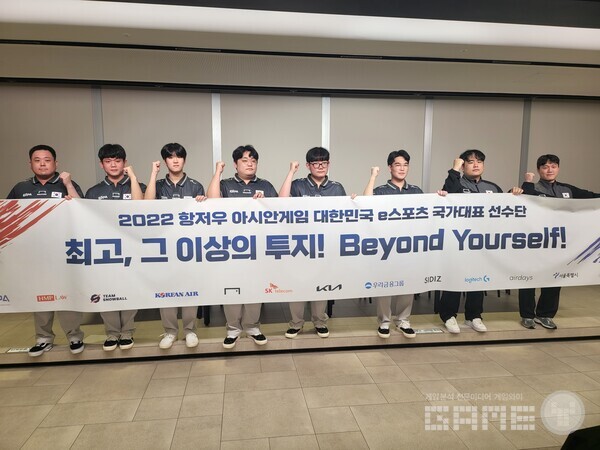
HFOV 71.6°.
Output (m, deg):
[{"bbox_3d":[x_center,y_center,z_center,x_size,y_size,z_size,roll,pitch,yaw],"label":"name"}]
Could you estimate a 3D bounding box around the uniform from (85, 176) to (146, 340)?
[{"bbox_3d":[-1.578,0.297,3.636,0.505,1.483,0.360,-1,8,-13],"label":"uniform"}]

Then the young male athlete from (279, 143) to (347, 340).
[{"bbox_3d":[0.132,0.166,3.891,0.672,1.760,0.460,0,7,-4],"label":"young male athlete"}]

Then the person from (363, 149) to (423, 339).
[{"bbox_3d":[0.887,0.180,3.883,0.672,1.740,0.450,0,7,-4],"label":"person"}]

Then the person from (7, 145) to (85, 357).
[{"bbox_3d":[-2.098,0.213,3.504,0.620,1.749,0.500,-1,8,-13],"label":"person"}]

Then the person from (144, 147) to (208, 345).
[{"bbox_3d":[-1.063,0.186,3.646,0.517,1.775,0.450,-1,7,-8],"label":"person"}]

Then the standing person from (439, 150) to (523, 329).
[{"bbox_3d":[1.689,0.160,4.029,0.763,1.749,0.500,0,7,-3],"label":"standing person"}]

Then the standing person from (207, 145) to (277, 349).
[{"bbox_3d":[-0.491,0.190,3.678,0.626,1.762,0.500,-1,7,-8],"label":"standing person"}]

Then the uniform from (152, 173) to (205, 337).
[{"bbox_3d":[-1.045,0.283,3.682,0.421,1.484,0.330,-1,7,-8],"label":"uniform"}]

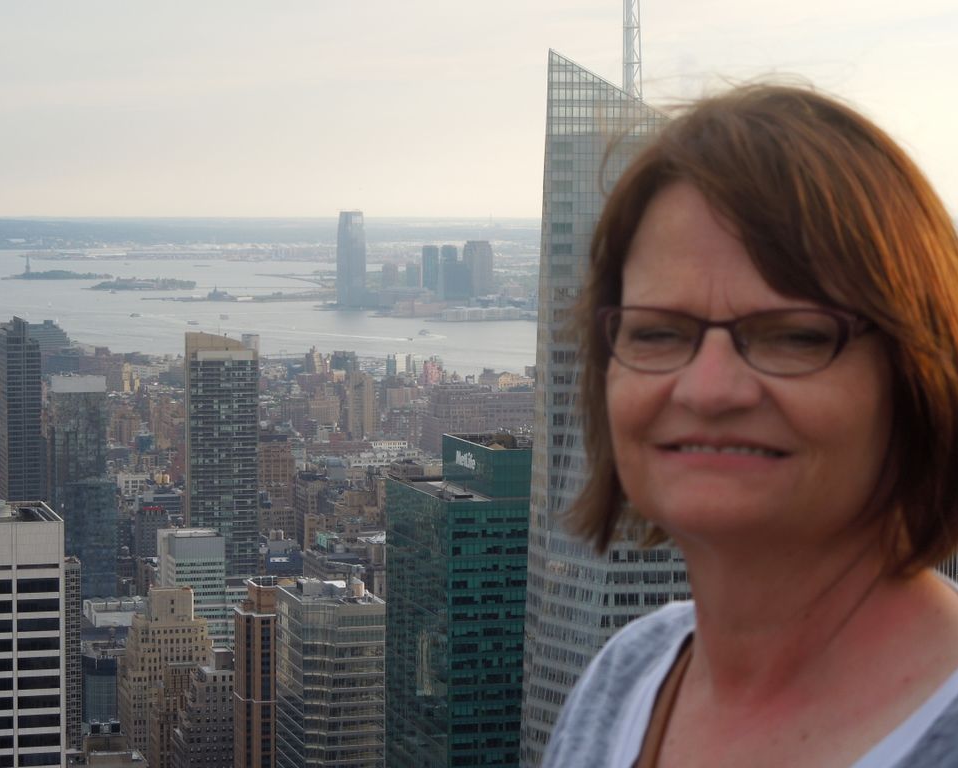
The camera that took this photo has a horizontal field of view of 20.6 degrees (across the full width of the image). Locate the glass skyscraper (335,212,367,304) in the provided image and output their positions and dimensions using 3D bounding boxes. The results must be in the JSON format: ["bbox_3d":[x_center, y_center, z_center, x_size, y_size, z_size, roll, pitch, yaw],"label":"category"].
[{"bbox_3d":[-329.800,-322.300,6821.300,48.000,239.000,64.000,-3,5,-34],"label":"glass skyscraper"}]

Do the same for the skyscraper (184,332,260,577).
[{"bbox_3d":[-144.000,67.300,1476.400,38.000,190.000,21.000,-1,4,-16],"label":"skyscraper"}]

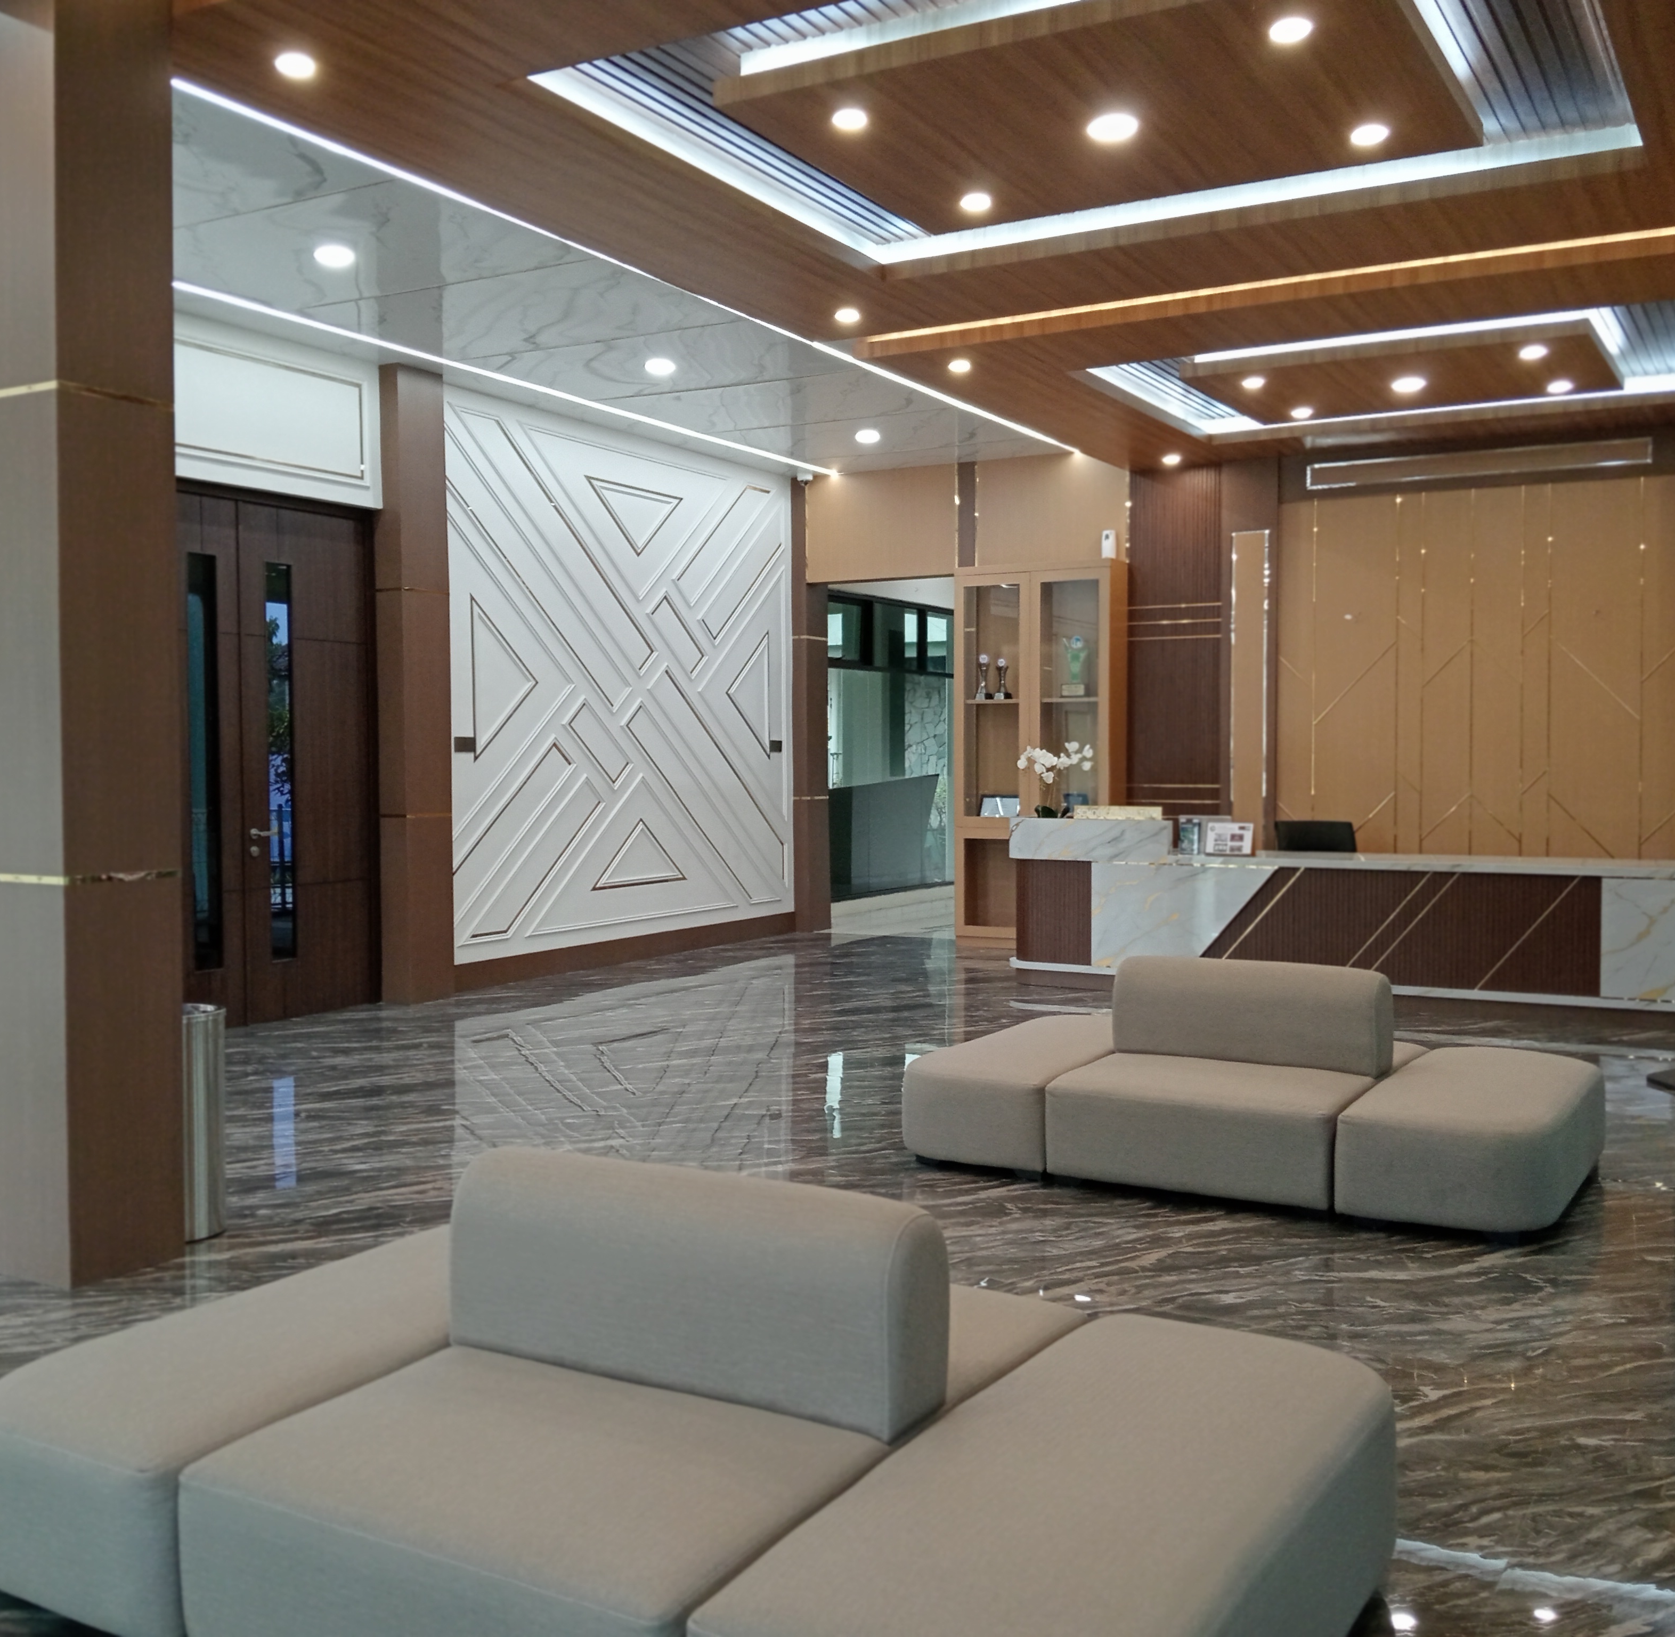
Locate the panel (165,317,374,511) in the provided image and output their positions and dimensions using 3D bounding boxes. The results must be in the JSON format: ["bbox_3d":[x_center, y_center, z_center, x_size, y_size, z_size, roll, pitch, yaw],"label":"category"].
[{"bbox_3d":[-2.995,-2.040,8.898,0.053,0.748,1.762,1,2,30],"label":"panel"}]

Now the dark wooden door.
[{"bbox_3d":[-3.031,-0.300,8.996,0.107,2.710,1.776,1,2,30],"label":"dark wooden door"}]

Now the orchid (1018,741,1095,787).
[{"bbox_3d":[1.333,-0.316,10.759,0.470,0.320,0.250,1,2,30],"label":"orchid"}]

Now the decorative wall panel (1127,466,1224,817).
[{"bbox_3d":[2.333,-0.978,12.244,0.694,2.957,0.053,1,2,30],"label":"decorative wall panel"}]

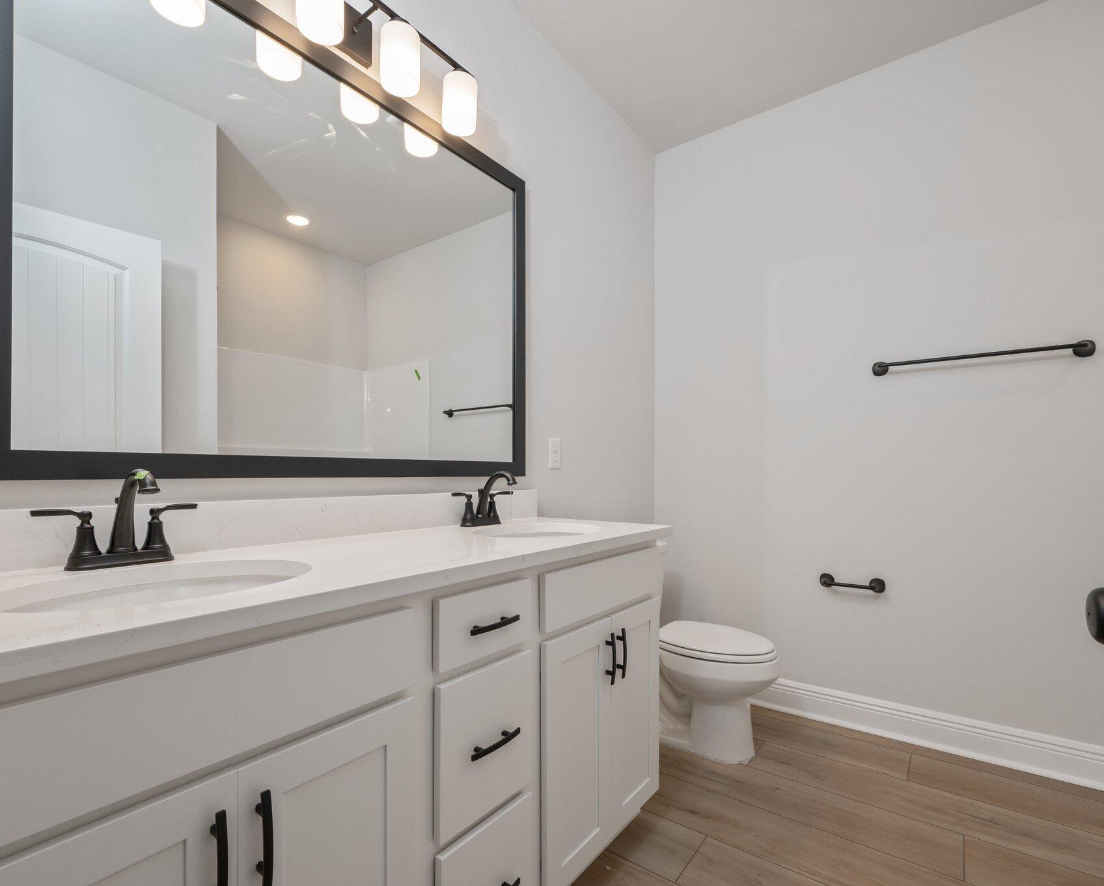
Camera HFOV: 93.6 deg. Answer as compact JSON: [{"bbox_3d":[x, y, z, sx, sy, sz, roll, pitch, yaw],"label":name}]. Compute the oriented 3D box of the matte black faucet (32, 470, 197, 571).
[{"bbox_3d":[-0.745,0.133,0.917,0.173,0.172,0.245,-2,-3,37],"label":"matte black faucet"}]

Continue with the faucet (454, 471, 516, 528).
[{"bbox_3d":[-0.188,0.176,1.649,0.173,0.172,0.247,-2,-3,37],"label":"faucet"}]

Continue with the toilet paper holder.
[{"bbox_3d":[1.256,0.590,2.173,0.235,0.057,0.080,-2,-3,37],"label":"toilet paper holder"}]

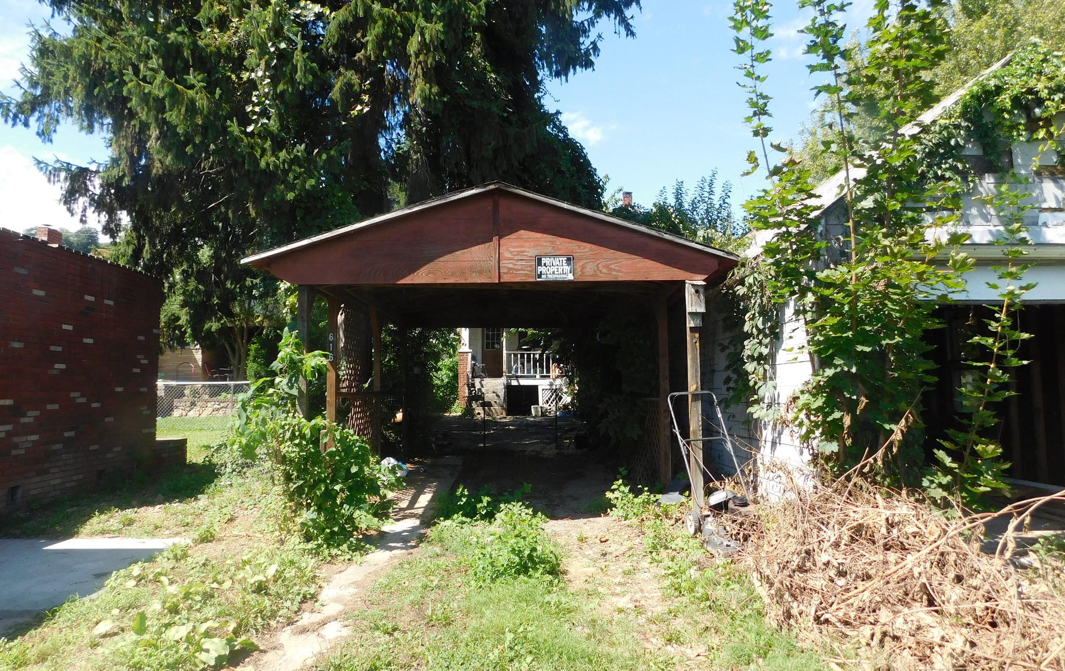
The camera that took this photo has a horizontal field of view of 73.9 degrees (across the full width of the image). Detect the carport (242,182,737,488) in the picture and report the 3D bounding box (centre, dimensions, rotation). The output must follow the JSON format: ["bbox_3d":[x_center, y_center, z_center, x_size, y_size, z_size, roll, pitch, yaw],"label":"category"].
[{"bbox_3d":[-0.502,0.336,9.857,4.529,3.059,6.900,0,-4,-3],"label":"carport"}]

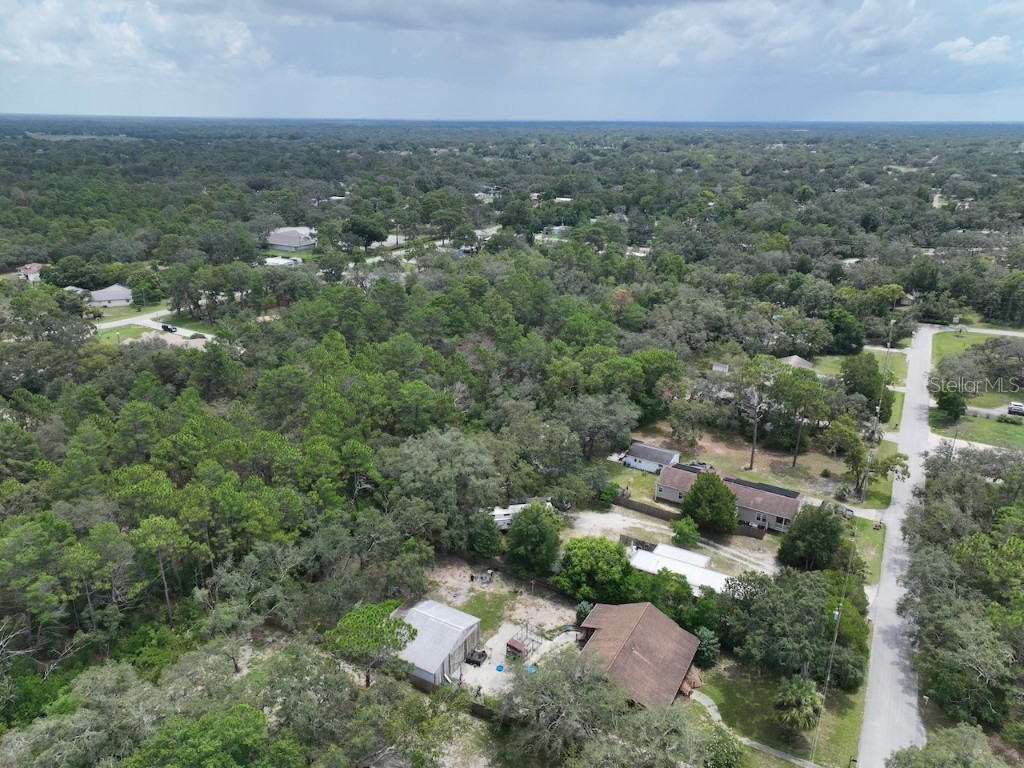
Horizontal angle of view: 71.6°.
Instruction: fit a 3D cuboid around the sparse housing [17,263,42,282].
[{"bbox_3d":[-194.597,-45.289,287.349,10.000,5.000,10.000,-12,24,-30],"label":"sparse housing"}]

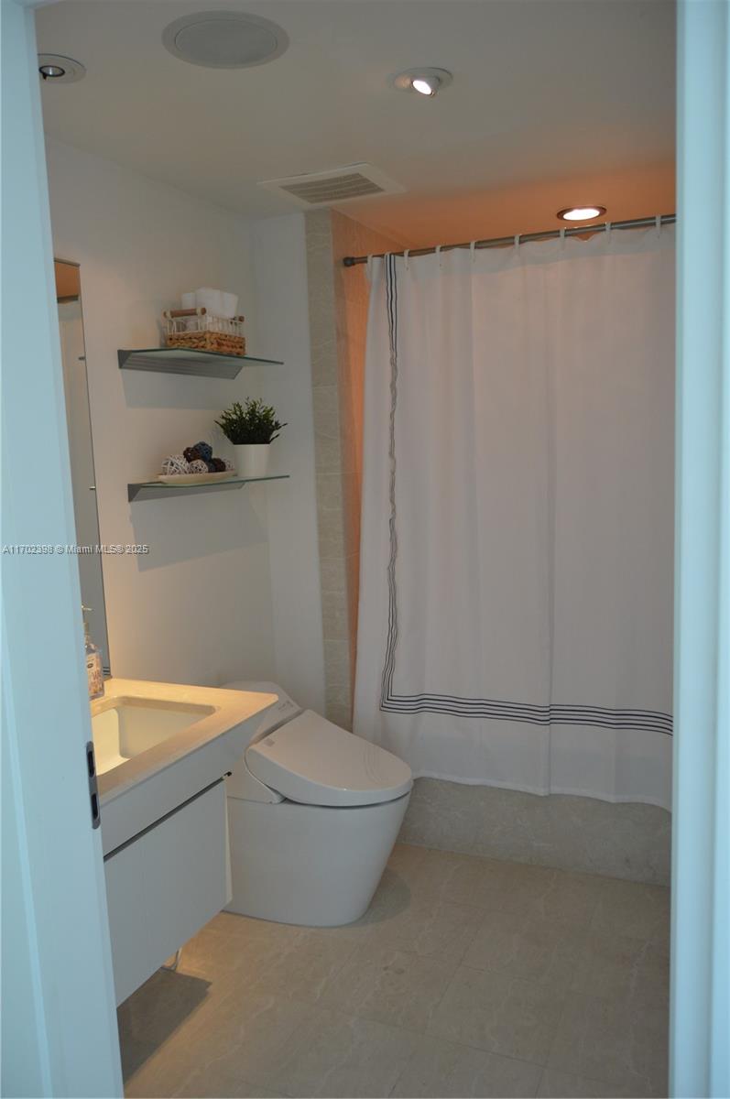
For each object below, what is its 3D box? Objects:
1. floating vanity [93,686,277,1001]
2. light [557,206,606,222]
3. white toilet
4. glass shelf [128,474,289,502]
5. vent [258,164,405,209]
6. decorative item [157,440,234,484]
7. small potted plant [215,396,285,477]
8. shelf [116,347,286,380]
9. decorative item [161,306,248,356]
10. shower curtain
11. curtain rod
[{"bbox_3d":[-0.644,0.645,1.875,0.540,0.420,0.883,1,8,24],"label":"floating vanity"},{"bbox_3d":[0.805,-1.243,3.054,0.180,0.025,0.180,1,8,24],"label":"light"},{"bbox_3d":[-0.180,0.831,2.715,0.724,0.645,0.400,1,8,24],"label":"white toilet"},{"bbox_3d":[-0.475,-0.203,2.648,0.205,0.051,0.610,1,8,24],"label":"glass shelf"},{"bbox_3d":[-0.101,-1.149,2.627,0.369,0.016,0.300,1,8,24],"label":"vent"},{"bbox_3d":[-0.504,-0.276,2.561,0.160,0.123,0.340,1,8,24],"label":"decorative item"},{"bbox_3d":[-0.388,-0.382,2.798,0.220,0.265,0.220,-2,7,0],"label":"small potted plant"},{"bbox_3d":[-0.492,-0.585,2.601,0.200,0.050,0.610,1,8,24],"label":"shelf"},{"bbox_3d":[-0.495,-0.663,2.550,0.157,0.120,0.230,1,8,24],"label":"decorative item"},{"bbox_3d":[0.648,-0.088,2.738,1.495,1.853,0.150,1,8,24],"label":"shower curtain"},{"bbox_3d":[0.632,-1.024,2.668,1.530,0.036,0.036,1,8,24],"label":"curtain rod"}]

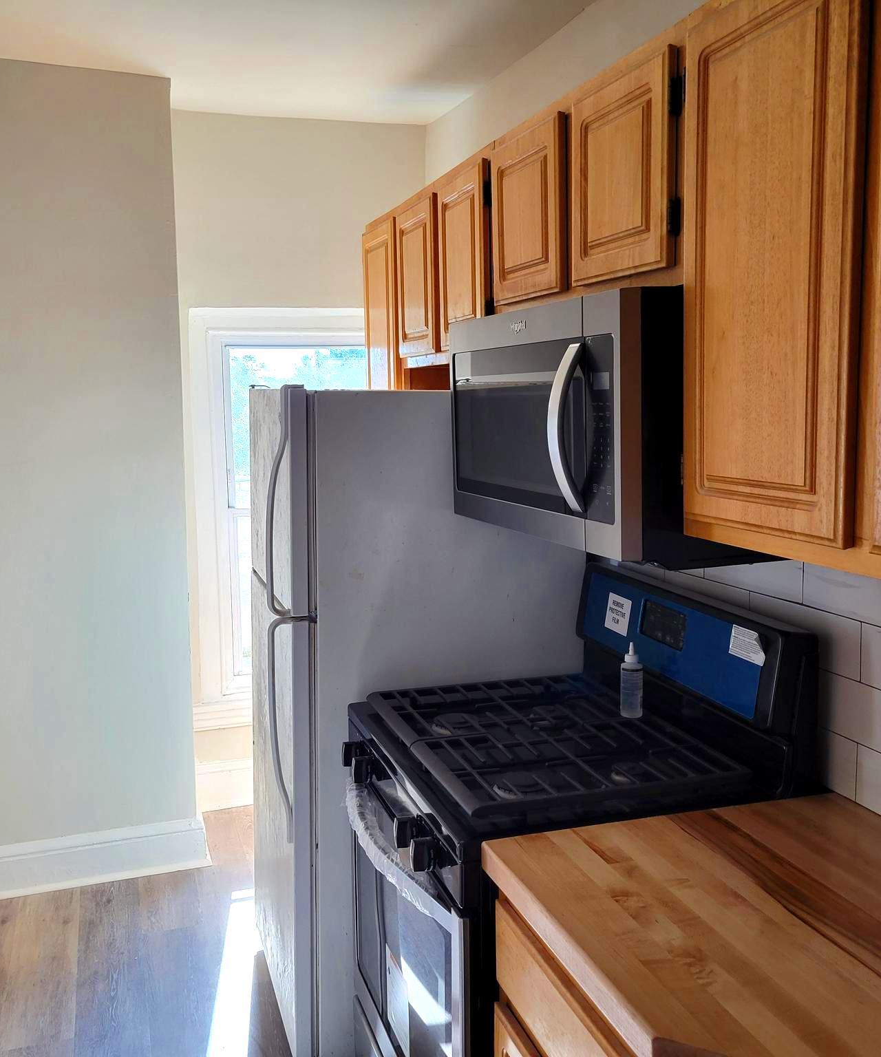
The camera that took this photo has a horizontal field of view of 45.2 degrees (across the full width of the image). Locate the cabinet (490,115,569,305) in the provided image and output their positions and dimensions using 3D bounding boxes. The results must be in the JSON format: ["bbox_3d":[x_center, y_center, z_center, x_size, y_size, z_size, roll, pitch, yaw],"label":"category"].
[{"bbox_3d":[0.313,-0.624,2.150,0.315,0.355,0.365,-3,7,-18],"label":"cabinet"}]

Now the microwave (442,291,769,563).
[{"bbox_3d":[0.330,-0.196,2.002,0.423,0.425,0.764,-3,7,-18],"label":"microwave"}]

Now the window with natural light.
[{"bbox_3d":[-0.510,-0.050,4.097,0.660,1.340,0.090,-3,7,-18],"label":"window with natural light"}]

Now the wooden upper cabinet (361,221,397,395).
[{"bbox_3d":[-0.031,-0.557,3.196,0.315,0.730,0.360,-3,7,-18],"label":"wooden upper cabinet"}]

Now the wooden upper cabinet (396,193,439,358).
[{"bbox_3d":[0.084,-0.663,2.833,0.315,0.425,0.345,-3,7,-18],"label":"wooden upper cabinet"}]

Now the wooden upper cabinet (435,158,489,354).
[{"bbox_3d":[0.195,-0.625,2.503,0.315,0.425,0.335,-3,7,-18],"label":"wooden upper cabinet"}]

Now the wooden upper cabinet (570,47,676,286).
[{"bbox_3d":[0.432,-0.583,1.797,0.315,0.355,0.365,-3,7,-18],"label":"wooden upper cabinet"}]

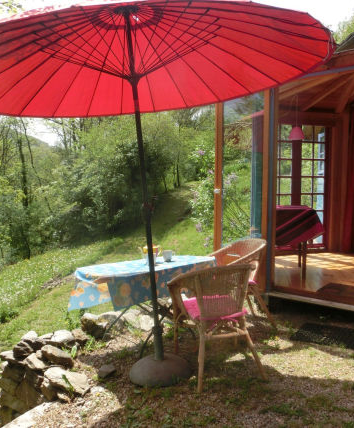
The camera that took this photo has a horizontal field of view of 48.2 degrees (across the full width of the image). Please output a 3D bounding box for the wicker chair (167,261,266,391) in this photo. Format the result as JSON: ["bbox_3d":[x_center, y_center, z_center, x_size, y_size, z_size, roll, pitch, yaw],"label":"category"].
[{"bbox_3d":[0.285,0.761,2.960,0.590,0.790,0.650,-1,4,-17],"label":"wicker chair"}]

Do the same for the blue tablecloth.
[{"bbox_3d":[-0.235,0.550,3.308,1.200,0.250,0.550,-3,4,-40],"label":"blue tablecloth"}]

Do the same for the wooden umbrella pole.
[{"bbox_3d":[-0.220,-0.157,2.700,0.055,2.405,0.055,-5,5,0],"label":"wooden umbrella pole"}]

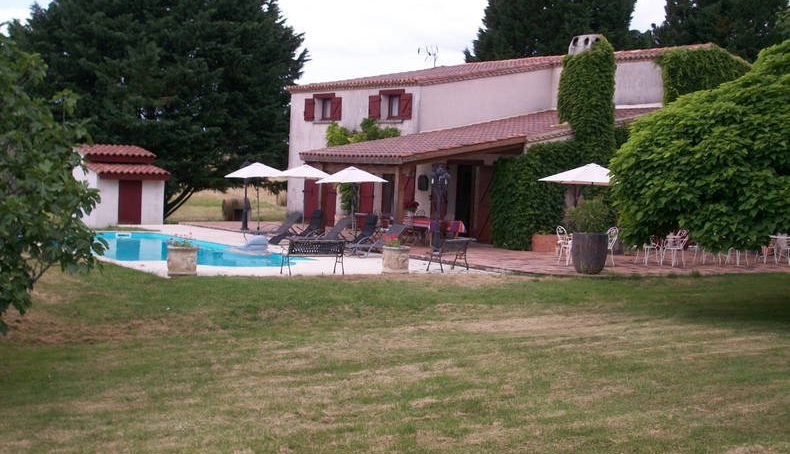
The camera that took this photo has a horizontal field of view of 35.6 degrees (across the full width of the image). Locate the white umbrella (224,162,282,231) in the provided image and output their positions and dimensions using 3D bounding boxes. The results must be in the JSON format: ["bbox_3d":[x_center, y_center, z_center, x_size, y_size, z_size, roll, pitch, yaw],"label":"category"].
[{"bbox_3d":[-4.495,-0.940,40.943,2.100,2.400,2.100,2,3,0],"label":"white umbrella"}]

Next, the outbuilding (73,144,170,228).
[{"bbox_3d":[-10.083,-1.573,44.848,3.000,2.850,2.800,0,3,-37],"label":"outbuilding"}]

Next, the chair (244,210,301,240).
[{"bbox_3d":[-3.670,0.002,37.078,1.800,0.950,0.660,2,3,-7],"label":"chair"}]

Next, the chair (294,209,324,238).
[{"bbox_3d":[-2.724,0.036,35.775,1.500,1.080,0.680,1,3,-27],"label":"chair"}]

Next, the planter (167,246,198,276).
[{"bbox_3d":[-4.430,0.692,25.736,0.610,0.580,0.610,2,3,0],"label":"planter"}]

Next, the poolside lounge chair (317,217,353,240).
[{"bbox_3d":[-2.006,0.172,34.878,1.750,0.950,0.660,2,3,-11],"label":"poolside lounge chair"}]

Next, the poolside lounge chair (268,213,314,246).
[{"bbox_3d":[-2.913,0.078,35.576,1.600,1.000,0.680,1,3,-27],"label":"poolside lounge chair"}]

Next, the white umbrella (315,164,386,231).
[{"bbox_3d":[-1.144,-0.603,36.643,2.100,2.400,2.100,2,3,0],"label":"white umbrella"}]

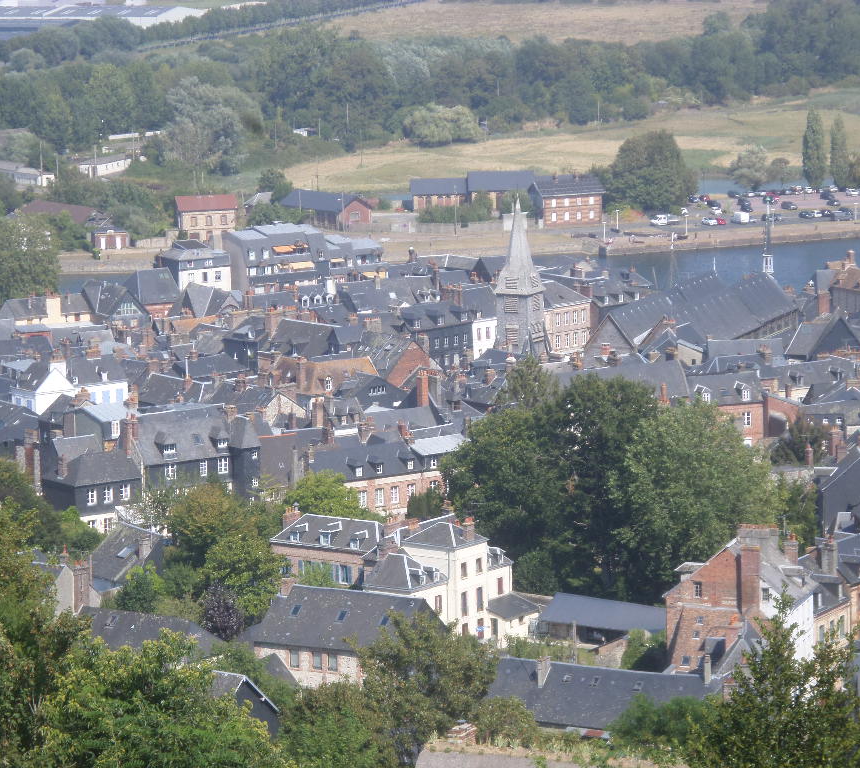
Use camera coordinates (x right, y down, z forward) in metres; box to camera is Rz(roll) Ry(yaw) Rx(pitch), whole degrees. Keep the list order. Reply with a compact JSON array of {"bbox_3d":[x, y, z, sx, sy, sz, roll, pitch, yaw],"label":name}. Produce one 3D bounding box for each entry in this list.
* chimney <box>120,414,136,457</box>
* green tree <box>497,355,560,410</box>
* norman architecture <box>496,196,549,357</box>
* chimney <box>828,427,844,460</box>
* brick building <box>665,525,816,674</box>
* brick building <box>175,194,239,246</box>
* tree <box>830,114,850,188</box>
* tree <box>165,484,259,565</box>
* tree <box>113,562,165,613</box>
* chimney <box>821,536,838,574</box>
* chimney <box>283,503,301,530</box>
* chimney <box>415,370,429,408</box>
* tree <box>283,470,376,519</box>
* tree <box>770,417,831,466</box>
[{"bbox_3d":[-33.445,5.668,415.000,0.800,4.900,1.400,-6,9,-33],"label":"chimney"},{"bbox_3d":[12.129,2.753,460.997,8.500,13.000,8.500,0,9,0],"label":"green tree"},{"bbox_3d":[14.303,-16.397,579.956,6.400,25.500,6.400,5,10,28],"label":"norman architecture"},{"bbox_3d":[49.005,7.100,445.000,1.400,4.000,0.950,-4,8,-18],"label":"chimney"},{"bbox_3d":[29.082,21.139,345.005,12.800,15.000,7.000,4,9,28],"label":"brick building"},{"bbox_3d":[-51.604,-37.312,841.250,13.600,10.600,6.800,-4,9,-26],"label":"brick building"},{"bbox_3d":[104.781,-59.291,945.000,4.600,19.800,4.600,-1,8,0],"label":"tree"},{"bbox_3d":[-23.636,15.956,400.000,9.900,10.016,9.900,0,8,0],"label":"tree"},{"bbox_3d":[-29.010,20.551,368.000,5.100,5.490,5.100,0,8,0],"label":"tree"},{"bbox_3d":[40.458,17.346,374.000,1.250,4.000,1.000,4,9,34],"label":"chimney"},{"bbox_3d":[-14.385,13.704,386.207,2.000,2.700,0.800,5,10,32],"label":"chimney"},{"bbox_3d":[-0.953,0.656,470.368,1.000,4.800,1.200,-6,11,-34],"label":"chimney"},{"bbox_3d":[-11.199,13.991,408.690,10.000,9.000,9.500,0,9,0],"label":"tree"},{"bbox_3d":[47.894,7.692,478.000,7.600,7.000,7.000,-1,8,0],"label":"tree"}]

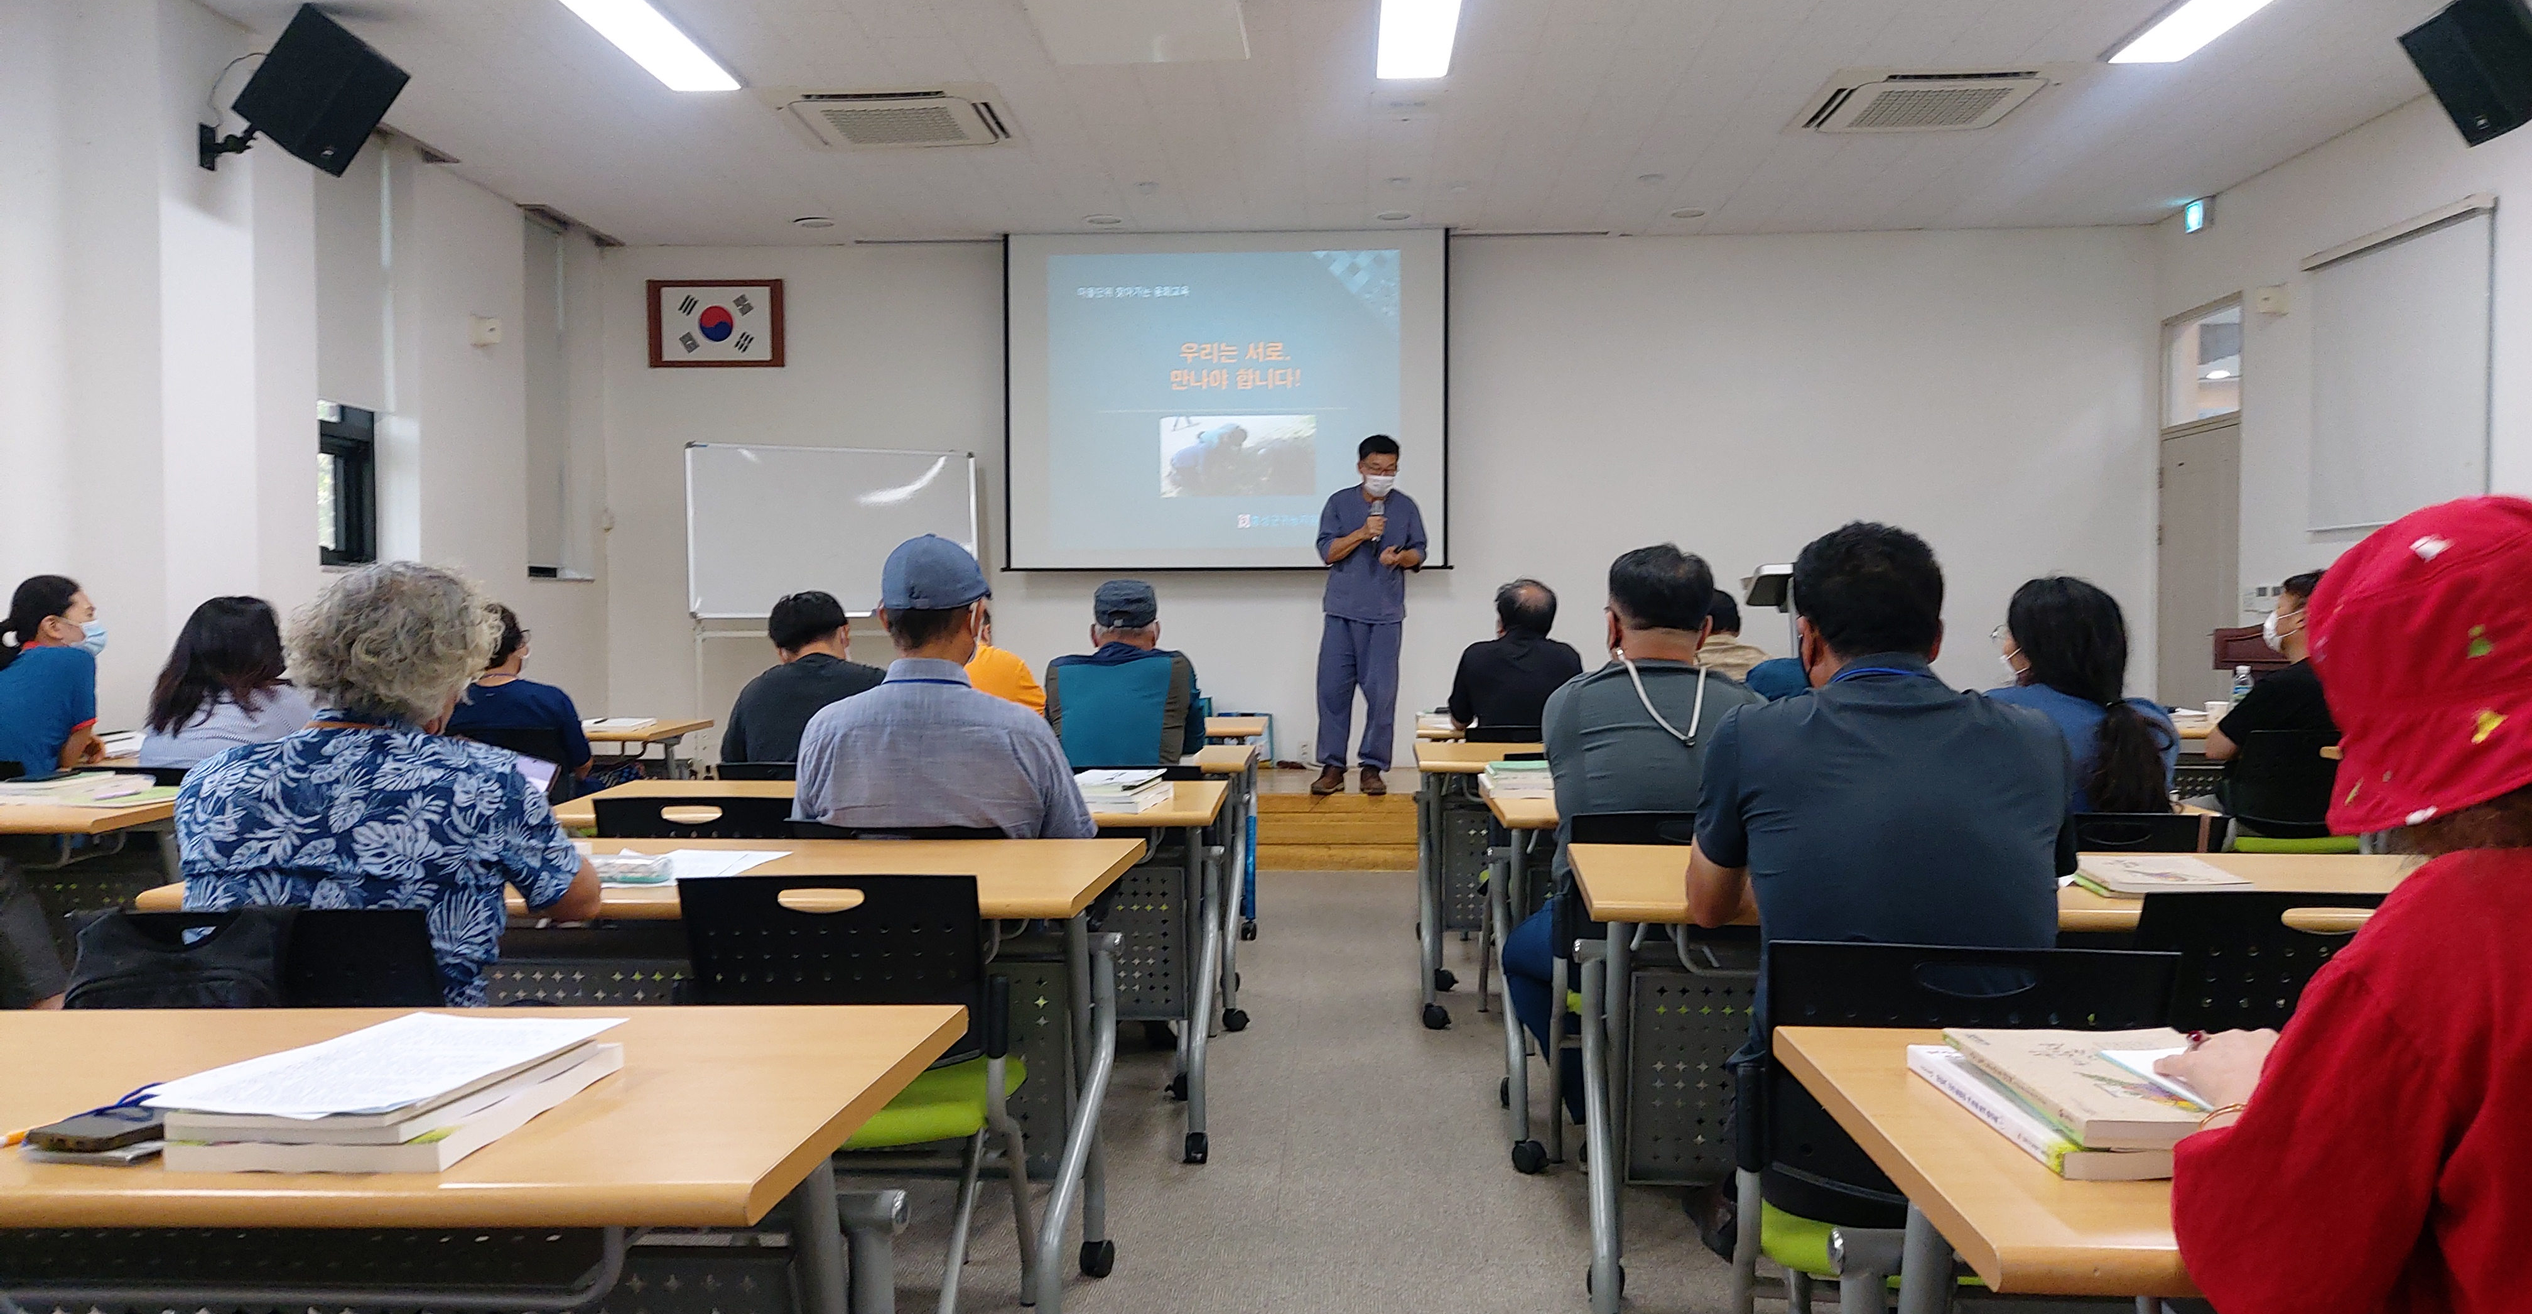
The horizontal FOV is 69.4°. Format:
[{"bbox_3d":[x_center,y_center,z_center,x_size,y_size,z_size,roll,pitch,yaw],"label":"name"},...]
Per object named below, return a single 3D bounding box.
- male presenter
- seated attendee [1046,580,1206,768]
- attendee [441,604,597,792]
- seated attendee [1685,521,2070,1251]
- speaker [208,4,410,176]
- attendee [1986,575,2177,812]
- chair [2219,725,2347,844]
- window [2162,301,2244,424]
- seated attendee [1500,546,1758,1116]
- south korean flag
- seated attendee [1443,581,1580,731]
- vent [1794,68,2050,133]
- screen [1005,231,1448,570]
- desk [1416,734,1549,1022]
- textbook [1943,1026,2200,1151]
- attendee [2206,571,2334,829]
[{"bbox_3d":[0.483,-0.198,8.500,0.520,1.670,0.380,0,1,-2],"label":"male presenter"},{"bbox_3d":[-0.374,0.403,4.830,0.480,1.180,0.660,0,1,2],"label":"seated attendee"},{"bbox_3d":[-2.329,0.405,5.750,0.480,1.130,0.680,0,1,12],"label":"attendee"},{"bbox_3d":[0.720,0.460,2.313,0.490,1.243,0.820,0,1,3],"label":"seated attendee"},{"bbox_3d":[-3.205,-1.909,6.206,0.280,0.430,0.310,34,1,0],"label":"speaker"},{"bbox_3d":[1.479,0.450,3.466,0.460,1.204,0.770,0,1,-13],"label":"attendee"},{"bbox_3d":[3.039,0.596,5.586,0.500,0.800,0.560,0,1,-2],"label":"chair"},{"bbox_3d":[4.815,-1.499,9.367,0.100,0.590,0.900,0,1,3],"label":"window"},{"bbox_3d":[0.706,0.423,3.546,0.520,1.258,0.800,0,1,0],"label":"seated attendee"},{"bbox_3d":[-3.086,-1.881,10.299,0.730,0.480,0.040,0,1,3],"label":"south korean flag"},{"bbox_3d":[0.838,0.370,5.980,0.480,1.200,0.660,0,1,0],"label":"seated attendee"},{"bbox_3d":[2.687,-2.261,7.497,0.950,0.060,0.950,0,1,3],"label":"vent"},{"bbox_3d":[-0.215,-1.395,9.950,2.430,1.840,0.050,0,1,2],"label":"screen"},{"bbox_3d":[1.066,0.640,5.203,1.260,0.740,0.620,0,1,3],"label":"desk"},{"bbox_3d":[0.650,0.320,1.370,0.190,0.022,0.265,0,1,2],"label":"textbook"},{"bbox_3d":[3.137,0.361,5.710,0.520,1.262,0.750,-1,1,-19],"label":"attendee"}]

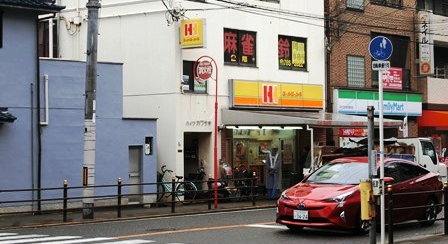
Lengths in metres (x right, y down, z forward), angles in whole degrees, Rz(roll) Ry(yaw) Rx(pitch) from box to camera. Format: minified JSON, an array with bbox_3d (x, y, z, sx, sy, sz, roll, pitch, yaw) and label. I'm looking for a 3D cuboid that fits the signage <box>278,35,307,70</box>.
[{"bbox_3d":[2.361,-2.327,37.512,0.060,1.204,1.632,-2,-2,41],"label":"signage"}]

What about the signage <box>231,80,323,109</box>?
[{"bbox_3d":[1.791,-0.883,36.623,0.240,0.872,4.842,-2,-2,41],"label":"signage"}]

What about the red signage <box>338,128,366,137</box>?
[{"bbox_3d":[4.729,0.407,40.094,0.060,0.308,1.872,-2,-2,41],"label":"red signage"}]

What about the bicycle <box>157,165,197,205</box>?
[{"bbox_3d":[-1.552,1.858,32.400,1.720,1.100,0.570,-1,-1,30],"label":"bicycle"}]

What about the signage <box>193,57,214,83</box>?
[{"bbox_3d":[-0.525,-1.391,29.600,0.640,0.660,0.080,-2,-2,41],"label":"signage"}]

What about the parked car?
[{"bbox_3d":[2.758,1.405,22.018,1.760,1.470,4.540,-1,-1,36],"label":"parked car"}]

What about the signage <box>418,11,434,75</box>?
[{"bbox_3d":[8.000,-3.169,43.585,0.500,2.508,0.280,-2,-2,41],"label":"signage"}]

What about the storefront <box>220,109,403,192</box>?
[{"bbox_3d":[2.990,0.998,35.688,3.200,2.794,5.636,-2,-2,41],"label":"storefront"}]

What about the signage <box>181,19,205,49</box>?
[{"bbox_3d":[-0.956,-2.640,32.952,0.890,0.840,0.160,-2,-2,41],"label":"signage"}]

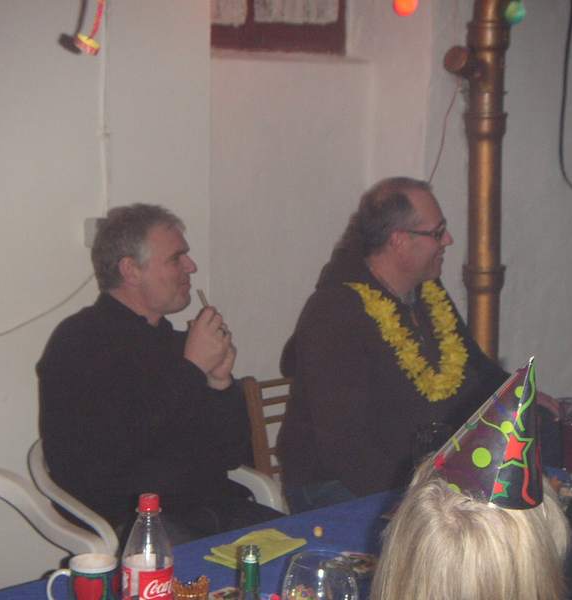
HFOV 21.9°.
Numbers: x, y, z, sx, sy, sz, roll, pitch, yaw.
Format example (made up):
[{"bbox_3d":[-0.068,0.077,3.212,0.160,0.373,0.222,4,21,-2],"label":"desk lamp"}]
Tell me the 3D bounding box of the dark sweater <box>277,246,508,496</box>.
[{"bbox_3d":[0.275,0.165,3.480,0.500,0.660,0.660,7,10,44],"label":"dark sweater"}]

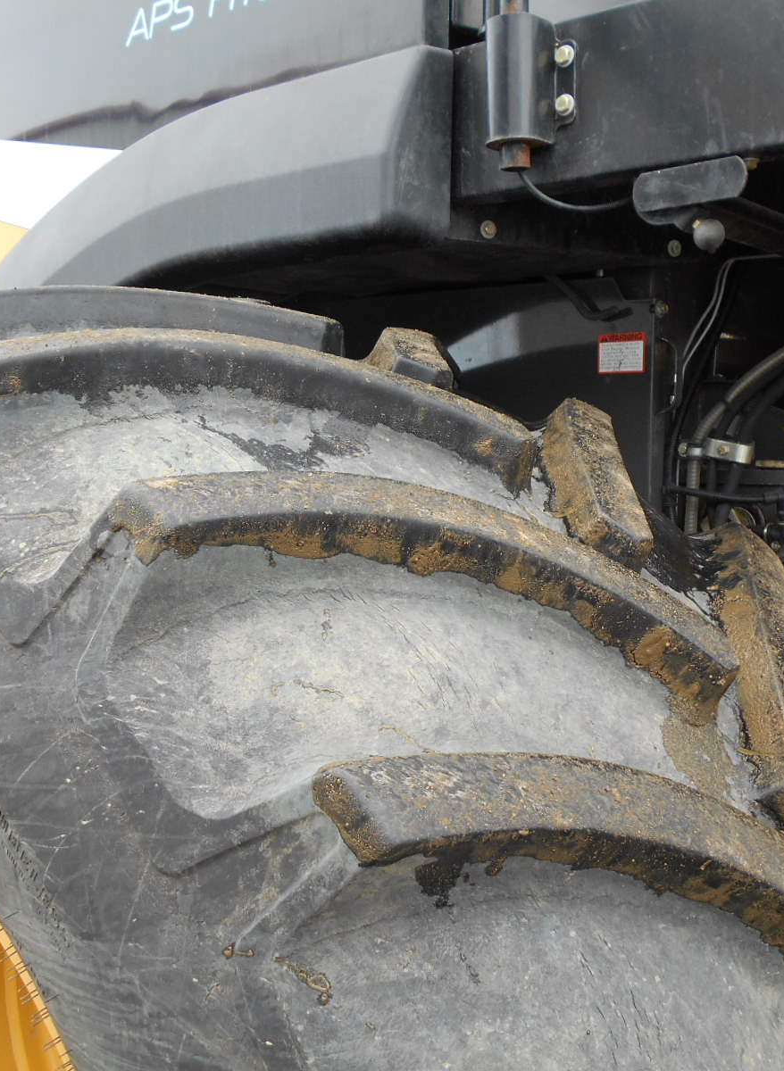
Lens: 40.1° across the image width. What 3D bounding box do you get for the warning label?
[{"bbox_3d":[0.378,-0.299,1.765,0.083,0.065,0.003,4,6,38],"label":"warning label"}]

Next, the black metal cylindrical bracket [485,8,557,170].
[{"bbox_3d":[0.160,-0.548,1.336,0.080,0.176,0.080,0,5,0],"label":"black metal cylindrical bracket"}]

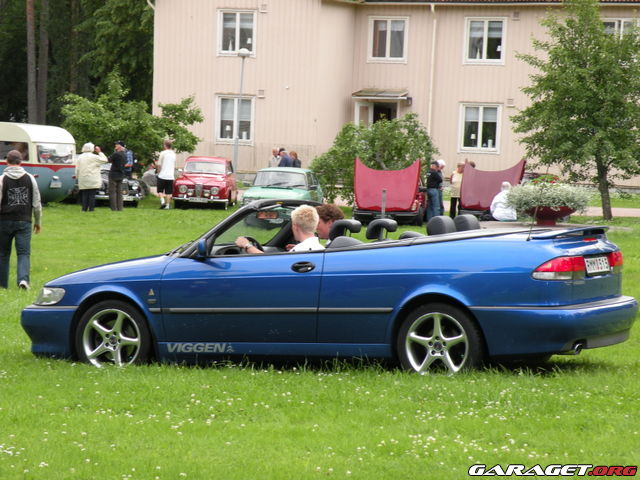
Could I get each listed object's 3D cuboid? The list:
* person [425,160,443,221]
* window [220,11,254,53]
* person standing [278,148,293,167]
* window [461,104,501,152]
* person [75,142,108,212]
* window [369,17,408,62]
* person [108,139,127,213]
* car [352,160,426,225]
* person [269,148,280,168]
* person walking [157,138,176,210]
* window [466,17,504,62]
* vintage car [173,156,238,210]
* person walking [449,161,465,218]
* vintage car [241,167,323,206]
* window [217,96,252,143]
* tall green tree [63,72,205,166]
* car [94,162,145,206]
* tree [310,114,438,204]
[{"bbox_3d":[2.992,-1.292,58.000,0.450,1.610,0.450,1,3,-30],"label":"person"},{"bbox_3d":[-2.733,-6.807,72.000,1.300,1.450,0.150,3,2,16],"label":"window"},{"bbox_3d":[-0.966,-1.761,62.500,0.400,1.680,0.500,2,2,9],"label":"person standing"},{"bbox_3d":[4.961,-3.452,68.000,1.330,1.500,0.150,3,3,21],"label":"window"},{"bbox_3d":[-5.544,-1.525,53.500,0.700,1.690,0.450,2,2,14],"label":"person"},{"bbox_3d":[2.256,-6.643,73.000,1.320,1.500,0.150,3,2,16],"label":"window"},{"bbox_3d":[-5.145,-1.631,55.900,0.420,1.770,0.500,4,3,35],"label":"person"},{"bbox_3d":[2.015,-1.261,56.977,1.690,1.680,4.420,2,2,8],"label":"car"},{"bbox_3d":[-1.274,-1.761,63.035,0.520,1.720,0.380,3,3,30],"label":"person"},{"bbox_3d":[-3.998,-1.706,57.300,0.520,1.820,0.420,1,3,-21],"label":"person walking"},{"bbox_3d":[5.084,-6.151,68.000,1.330,1.450,0.150,3,3,21],"label":"window"},{"bbox_3d":[-3.096,-1.604,60.738,1.570,1.470,4.150,2,2,1],"label":"vintage car"},{"bbox_3d":[3.781,-1.320,60.500,0.400,1.620,0.480,4,3,37],"label":"person walking"},{"bbox_3d":[-0.889,-1.213,56.014,1.660,1.430,4.300,2,2,4],"label":"vintage car"},{"bbox_3d":[-2.646,-3.727,68.500,1.300,1.480,0.150,3,3,21],"label":"window"},{"bbox_3d":[-5.569,-3.102,65.000,4.000,3.750,3.900,2,2,0],"label":"tall green tree"},{"bbox_3d":[-6.098,-1.683,60.533,1.570,1.460,4.050,1,3,-21],"label":"car"},{"bbox_3d":[1.602,-2.237,63.500,3.700,2.800,3.500,2,2,8],"label":"tree"}]

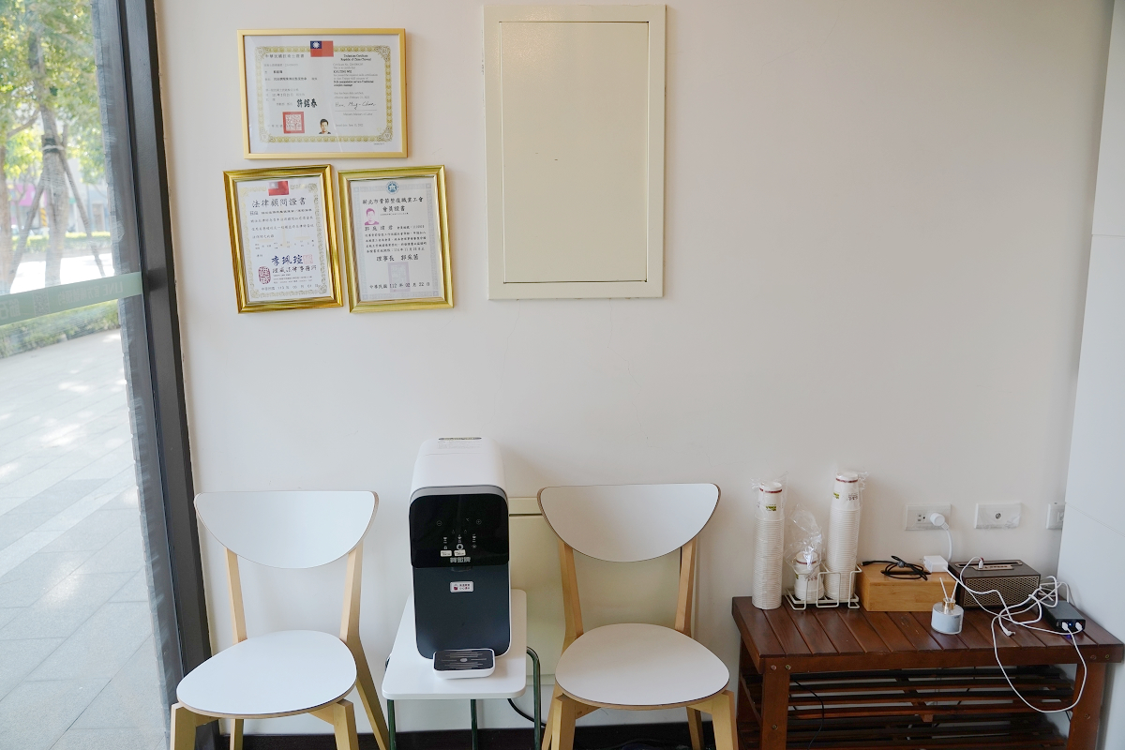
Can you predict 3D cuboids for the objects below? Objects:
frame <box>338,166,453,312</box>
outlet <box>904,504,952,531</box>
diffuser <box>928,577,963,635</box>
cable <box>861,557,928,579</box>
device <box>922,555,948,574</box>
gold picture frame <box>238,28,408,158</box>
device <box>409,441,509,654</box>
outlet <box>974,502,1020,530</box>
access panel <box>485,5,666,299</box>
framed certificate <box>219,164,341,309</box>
[{"bbox_3d":[-0.392,-0.319,2.072,0.247,0.333,0.020,-3,11,-2],"label":"frame"},{"bbox_3d":[0.947,0.368,2.266,0.120,0.071,0.014,-1,11,-2],"label":"outlet"},{"bbox_3d":[0.915,0.540,2.076,0.073,0.128,0.073,-1,11,-2],"label":"diffuser"},{"bbox_3d":[0.841,0.488,2.216,0.130,0.029,0.110,-1,11,-2],"label":"cable"},{"bbox_3d":[0.959,0.485,2.246,0.043,0.020,0.061,1,11,5],"label":"device"},{"bbox_3d":[-0.545,-0.643,2.005,0.379,0.289,0.015,-1,11,-2],"label":"gold picture frame"},{"bbox_3d":[-0.232,0.380,1.984,0.204,0.395,0.375,-2,11,-7],"label":"device"},{"bbox_3d":[1.130,0.365,2.275,0.121,0.071,0.012,-1,11,-2],"label":"outlet"},{"bbox_3d":[0.032,-0.514,2.053,0.421,0.673,0.020,-1,11,-2],"label":"access panel"},{"bbox_3d":[-0.655,-0.318,2.060,0.250,0.333,0.020,-4,11,-2],"label":"framed certificate"}]

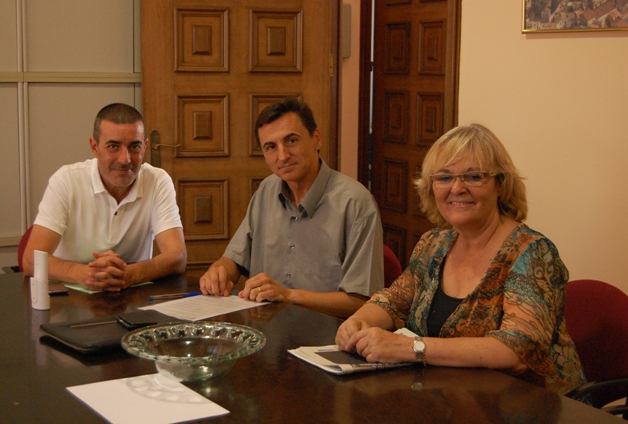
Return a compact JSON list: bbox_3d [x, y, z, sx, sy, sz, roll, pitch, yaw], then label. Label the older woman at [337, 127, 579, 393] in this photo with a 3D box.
[{"bbox_3d":[0.395,0.432,2.375,0.740,1.260,0.550,-6,10,-43],"label":"older woman"}]

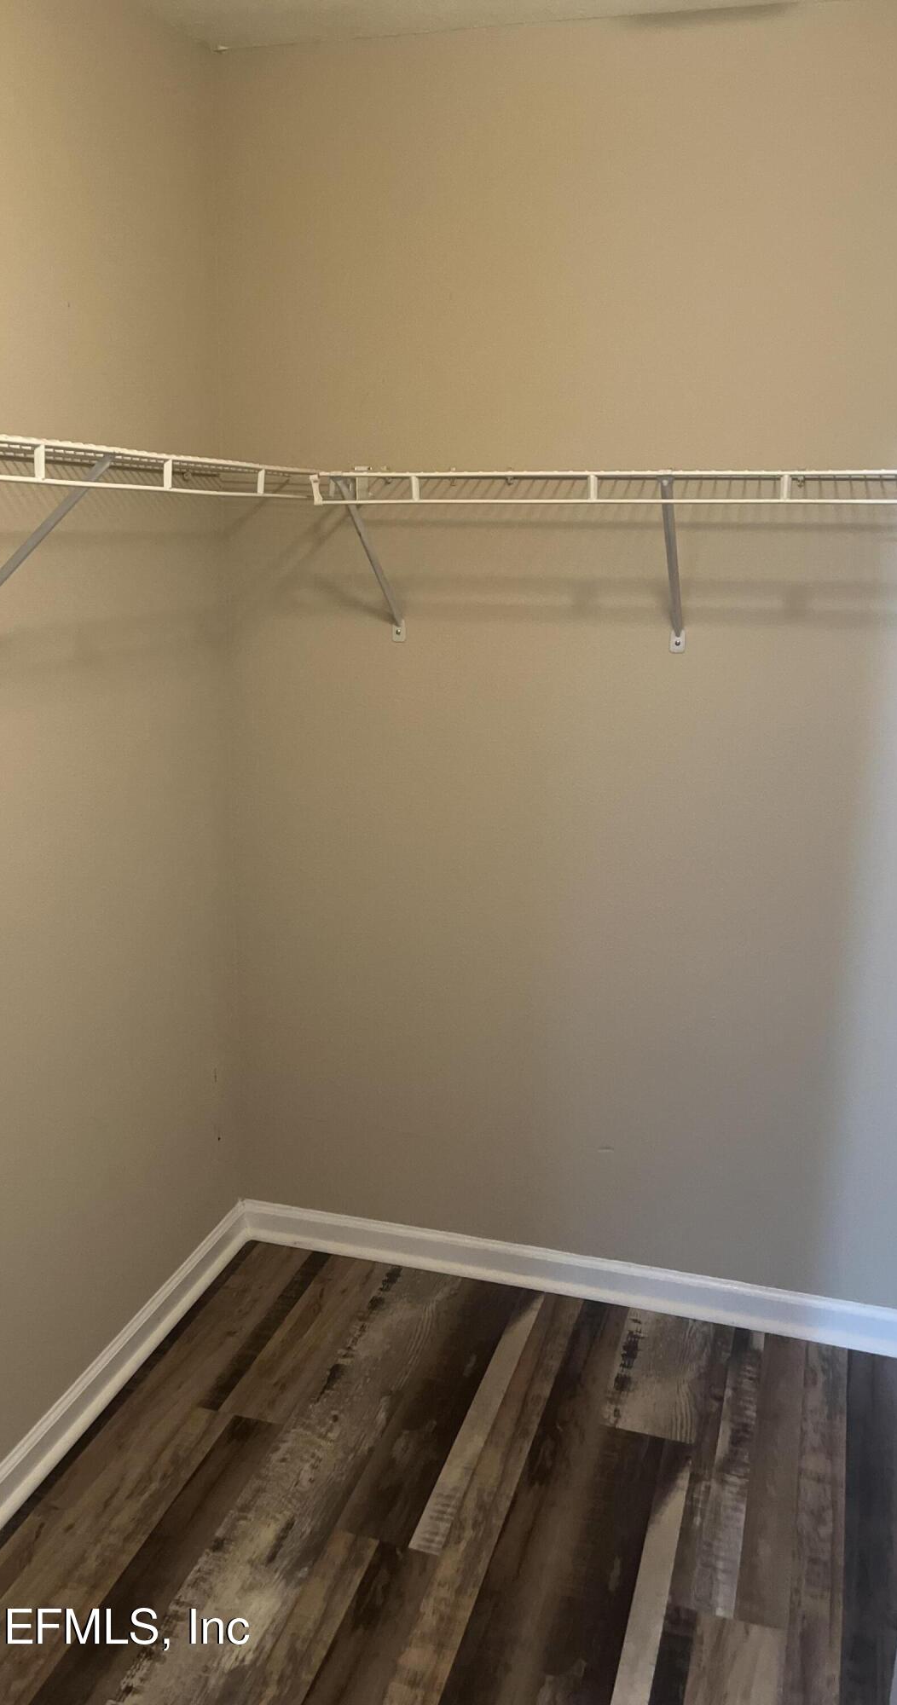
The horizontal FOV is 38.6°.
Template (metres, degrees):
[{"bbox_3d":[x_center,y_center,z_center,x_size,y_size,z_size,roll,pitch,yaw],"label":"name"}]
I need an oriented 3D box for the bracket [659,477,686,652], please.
[{"bbox_3d":[0.387,-0.490,2.216,0.027,0.311,0.312,5,15,16],"label":"bracket"}]

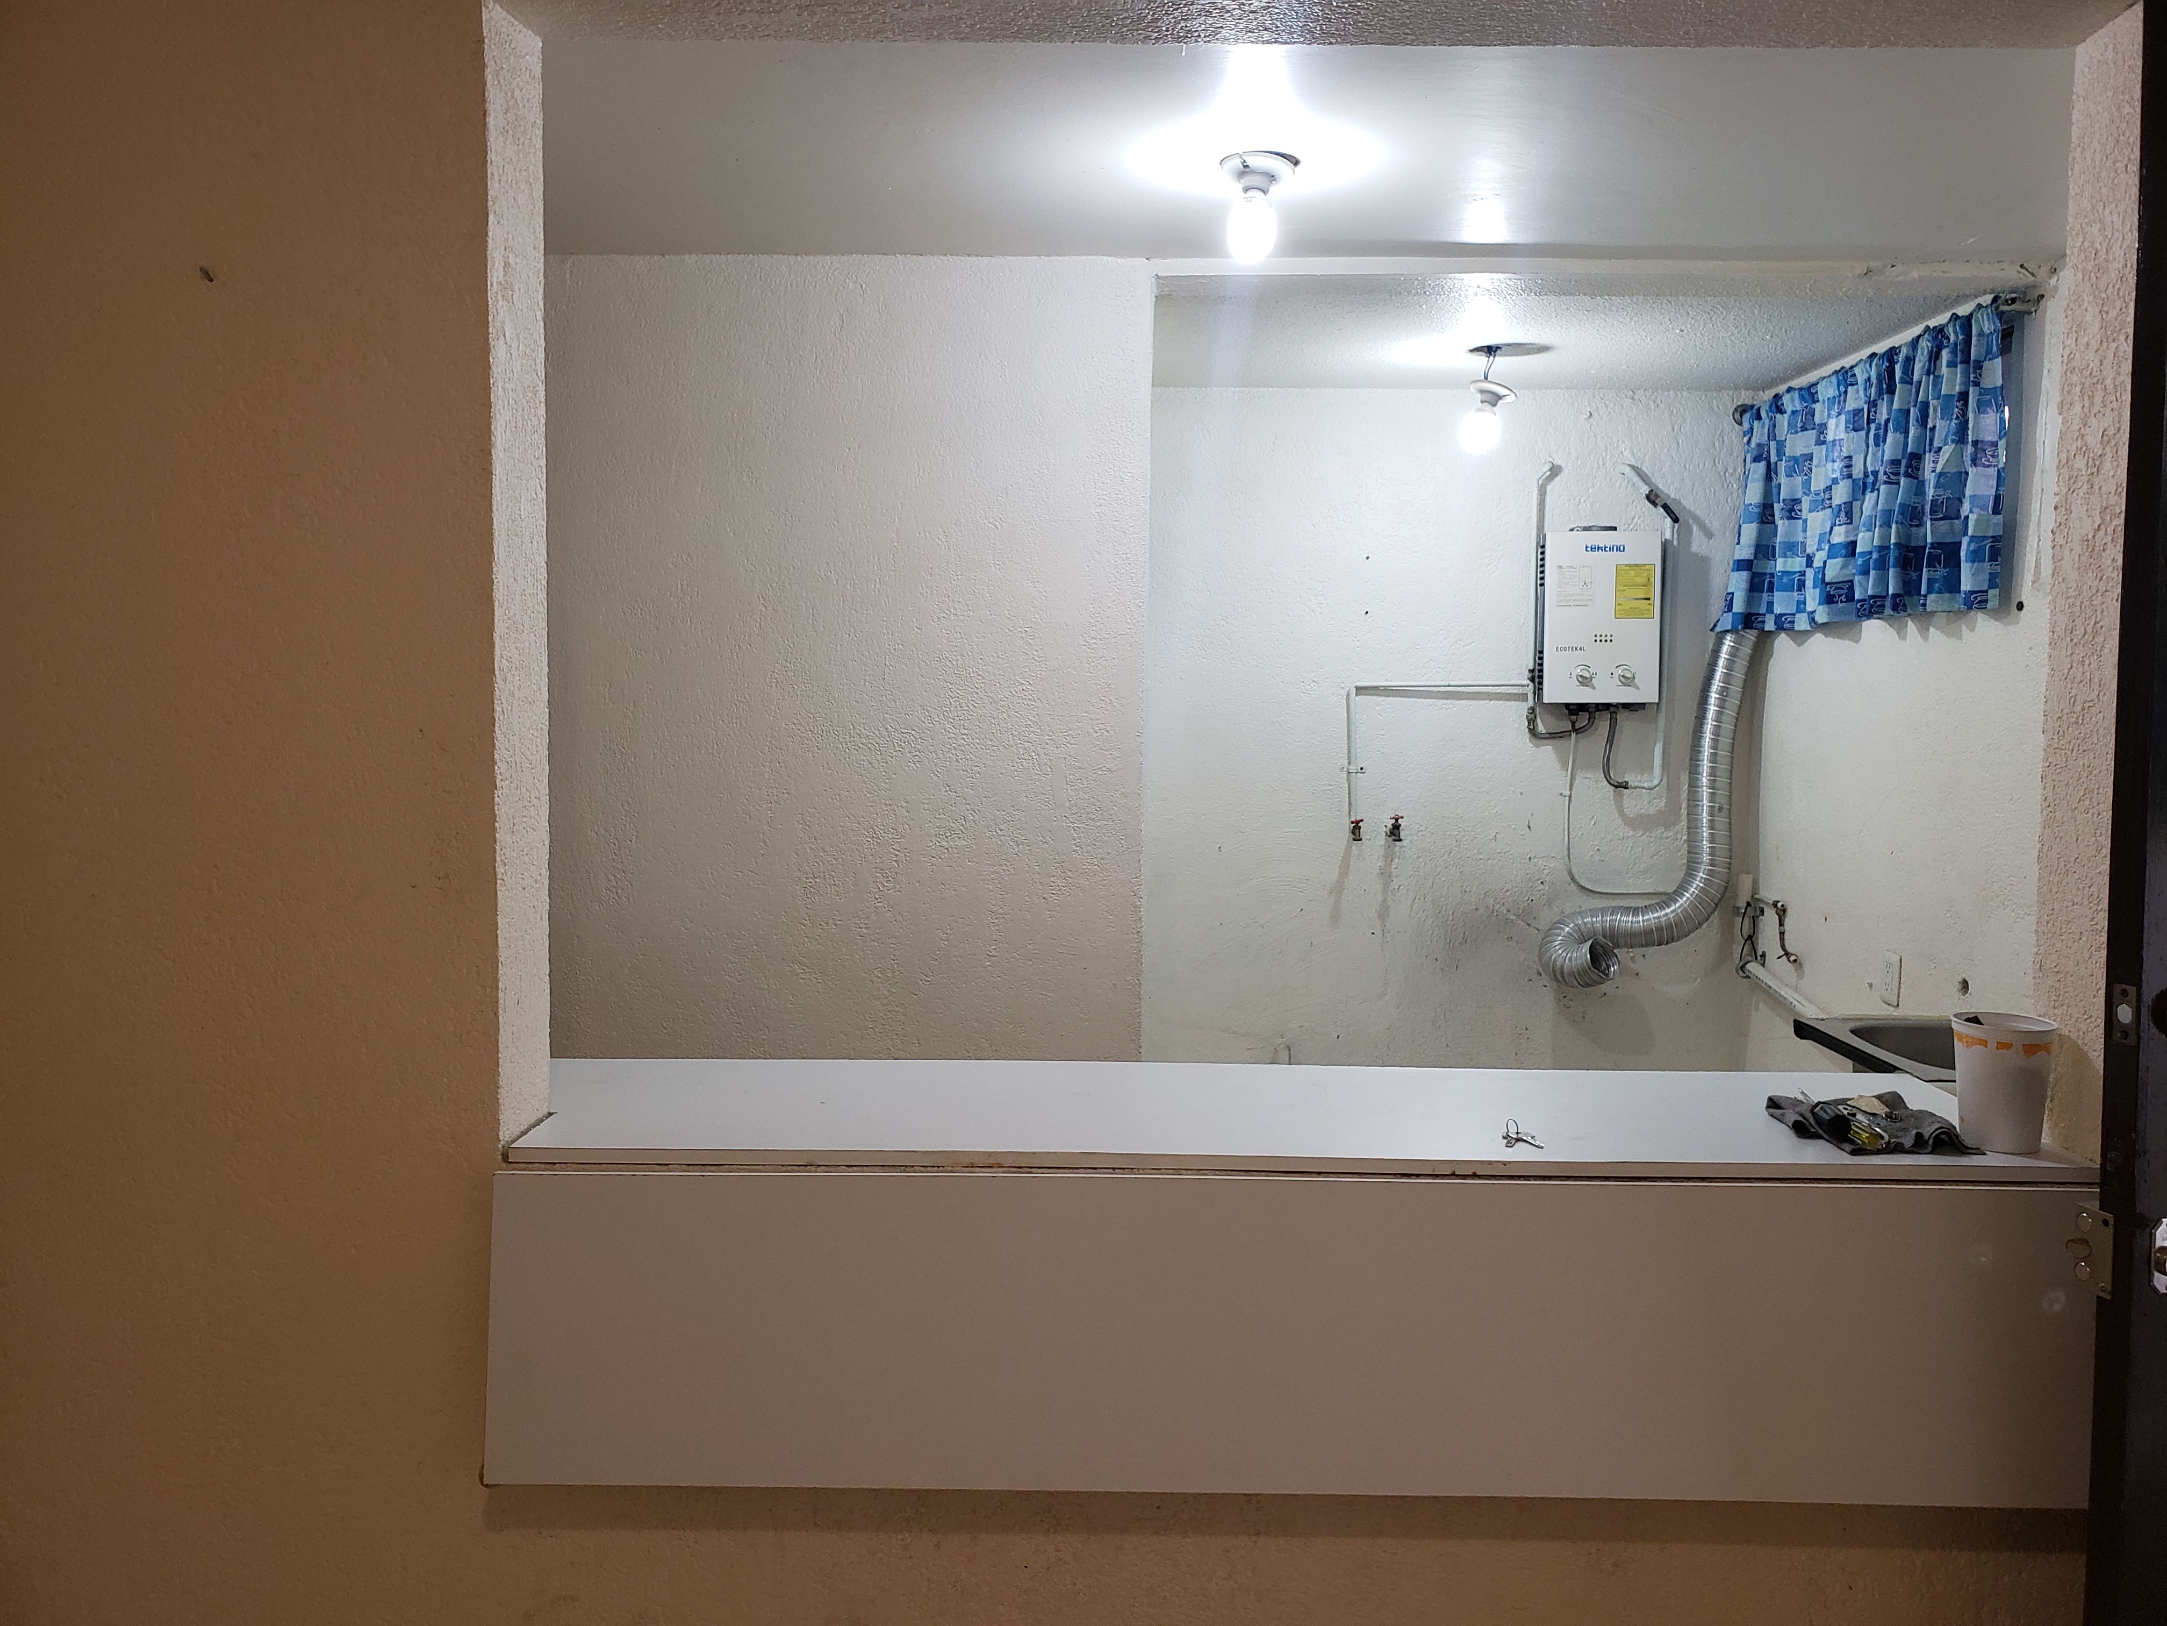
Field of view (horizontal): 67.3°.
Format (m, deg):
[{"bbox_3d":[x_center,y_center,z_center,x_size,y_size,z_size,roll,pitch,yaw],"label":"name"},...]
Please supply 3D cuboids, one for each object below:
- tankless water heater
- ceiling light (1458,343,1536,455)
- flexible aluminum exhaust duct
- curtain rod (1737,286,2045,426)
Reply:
[{"bbox_3d":[1.333,-0.500,4.208,0.298,0.444,0.131,1,4,0],"label":"tankless water heater"},{"bbox_3d":[0.941,-0.952,3.753,0.153,0.235,0.143,1,4,0],"label":"ceiling light"},{"bbox_3d":[1.418,-0.050,4.081,0.561,0.949,0.296,1,4,0],"label":"flexible aluminum exhaust duct"},{"bbox_3d":[1.724,-0.991,3.614,0.082,0.061,1.244,1,4,0],"label":"curtain rod"}]

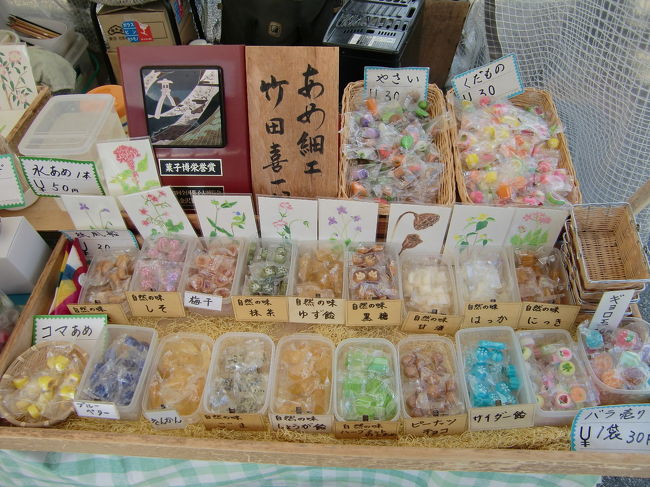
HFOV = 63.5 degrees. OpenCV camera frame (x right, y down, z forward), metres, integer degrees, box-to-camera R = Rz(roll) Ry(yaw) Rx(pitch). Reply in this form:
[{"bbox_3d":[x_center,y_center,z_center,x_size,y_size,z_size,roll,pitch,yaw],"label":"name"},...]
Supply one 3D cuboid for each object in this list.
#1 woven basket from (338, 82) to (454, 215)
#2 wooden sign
[{"bbox_3d":[0.131,-0.181,1.012,0.205,0.068,0.280,2,63,0],"label":"woven basket"},{"bbox_3d":[-0.054,-0.196,0.944,0.159,0.294,0.018,0,18,0],"label":"wooden sign"}]

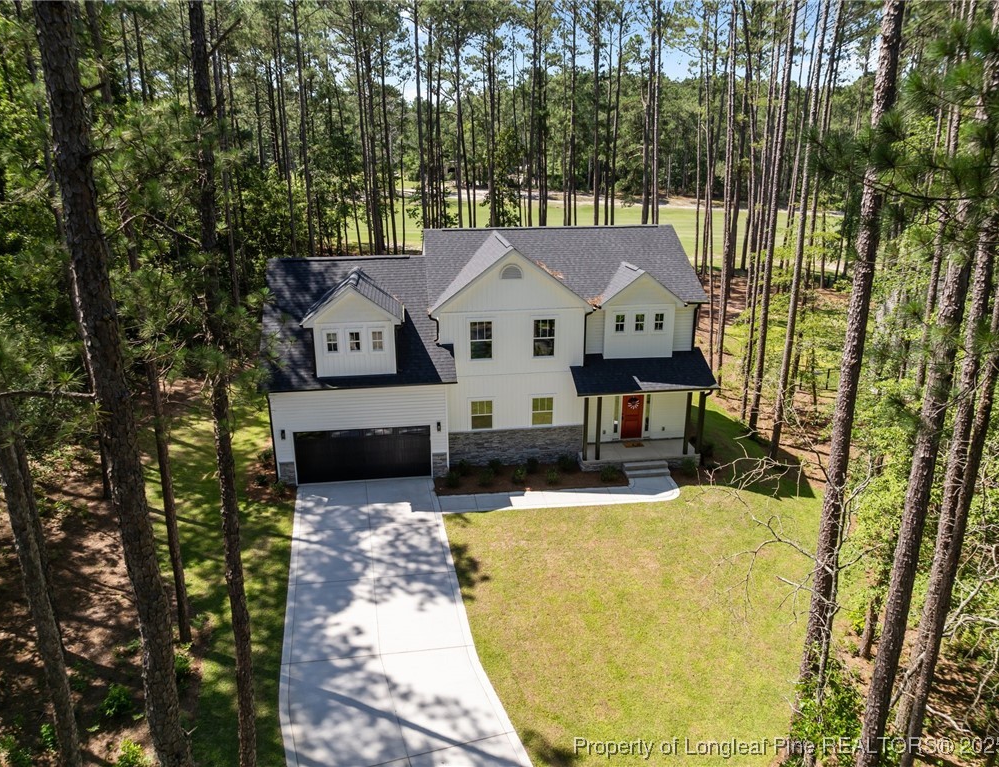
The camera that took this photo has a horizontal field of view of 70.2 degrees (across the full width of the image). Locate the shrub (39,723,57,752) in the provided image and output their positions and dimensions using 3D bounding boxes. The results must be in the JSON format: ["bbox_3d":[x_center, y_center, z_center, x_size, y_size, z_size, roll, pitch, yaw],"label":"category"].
[{"bbox_3d":[-9.859,7.758,15.561,0.420,0.660,0.420,-3,18,-7],"label":"shrub"}]

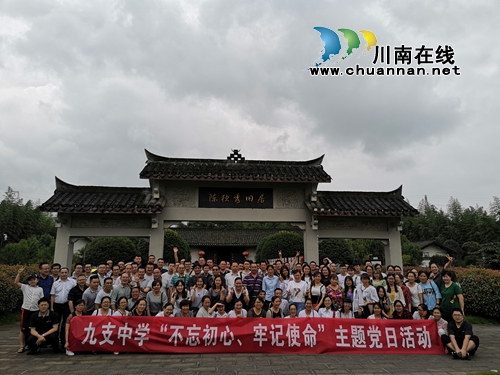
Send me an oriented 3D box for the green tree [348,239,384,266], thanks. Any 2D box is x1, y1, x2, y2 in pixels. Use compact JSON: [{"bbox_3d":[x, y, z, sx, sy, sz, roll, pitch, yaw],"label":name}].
[{"bbox_3d":[6.466,4.210,20.583,2.097,3.027,2.097,0,-10,0],"label":"green tree"}]

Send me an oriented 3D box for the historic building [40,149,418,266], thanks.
[{"bbox_3d":[-0.548,1.564,14.963,13.950,6.126,2.300,1,-11,-6],"label":"historic building"}]

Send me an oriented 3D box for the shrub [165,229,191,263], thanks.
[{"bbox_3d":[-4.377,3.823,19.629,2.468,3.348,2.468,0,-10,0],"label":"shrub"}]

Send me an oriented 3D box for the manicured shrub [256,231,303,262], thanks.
[{"bbox_3d":[1.702,3.901,19.619,2.942,3.243,2.942,0,-10,0],"label":"manicured shrub"}]

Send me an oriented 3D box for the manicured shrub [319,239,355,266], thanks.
[{"bbox_3d":[4.316,3.997,19.095,2.050,2.887,2.050,0,-10,0],"label":"manicured shrub"}]

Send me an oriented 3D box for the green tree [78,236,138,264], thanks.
[{"bbox_3d":[-7.095,3.856,18.603,2.993,2.887,2.993,0,-10,0],"label":"green tree"}]

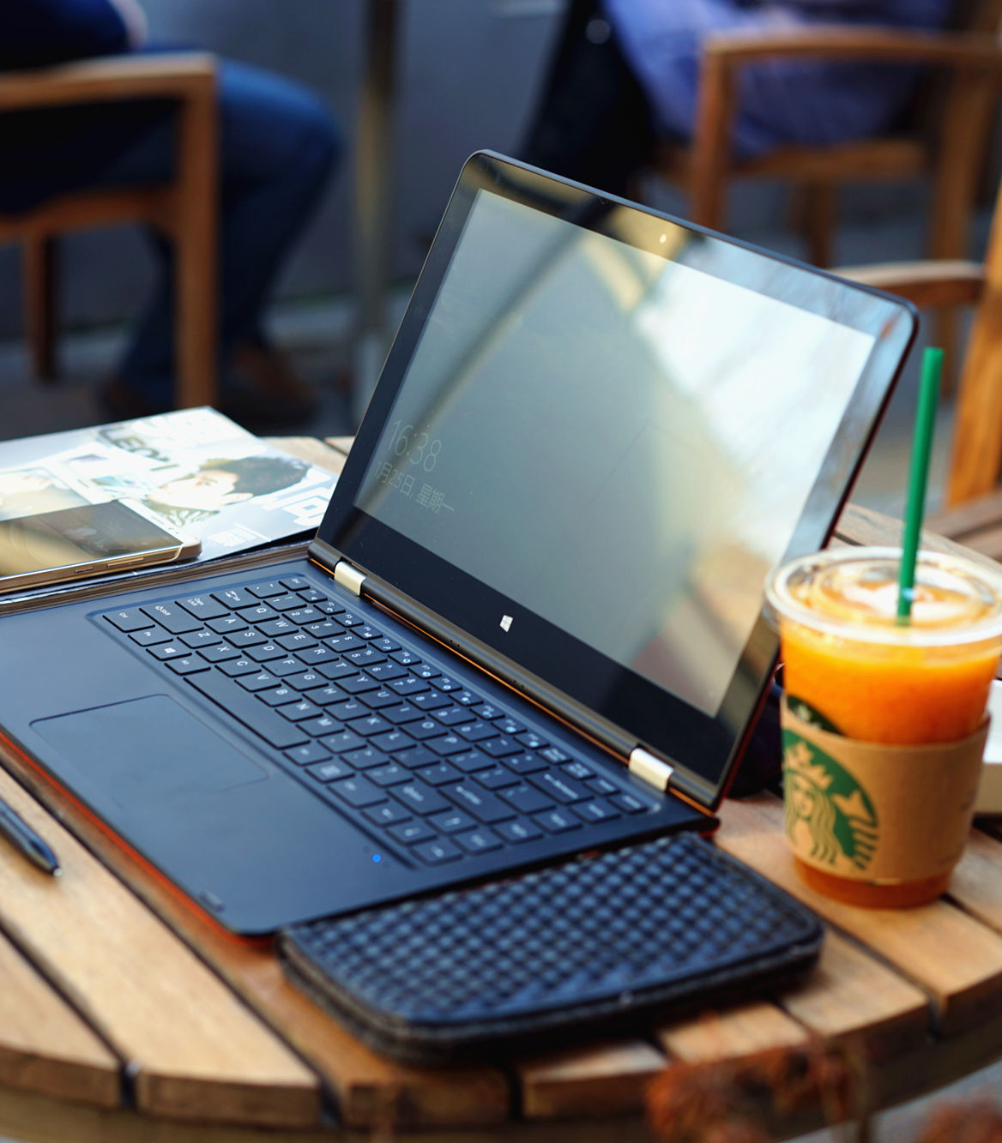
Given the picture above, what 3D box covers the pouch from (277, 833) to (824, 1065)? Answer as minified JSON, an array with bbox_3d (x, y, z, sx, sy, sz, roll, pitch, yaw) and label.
[{"bbox_3d":[0.021,0.138,0.946,0.186,0.019,0.088,-9,23,-28],"label":"pouch"}]

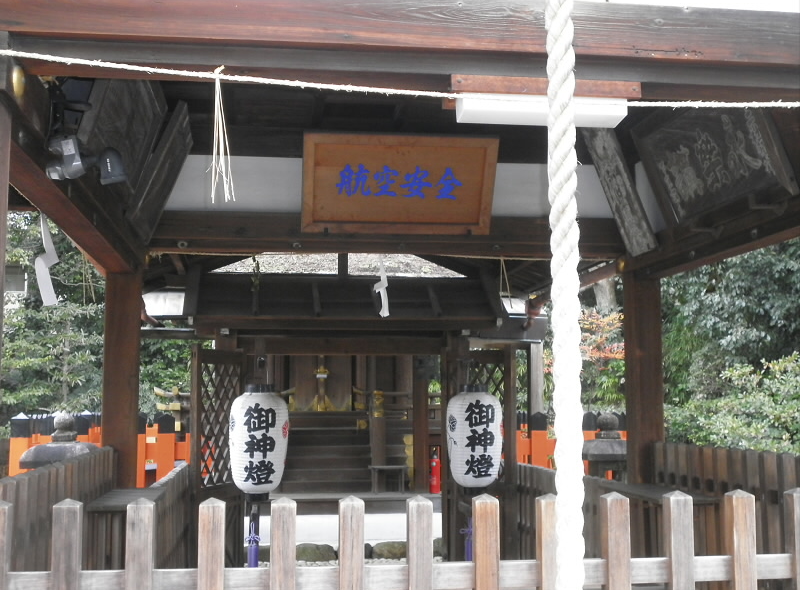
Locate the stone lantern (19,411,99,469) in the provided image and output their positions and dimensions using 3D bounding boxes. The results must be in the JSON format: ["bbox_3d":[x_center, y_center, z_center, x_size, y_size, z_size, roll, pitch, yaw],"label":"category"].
[{"bbox_3d":[-2.812,1.722,8.647,0.625,1.500,0.625,1,-6,-8],"label":"stone lantern"}]

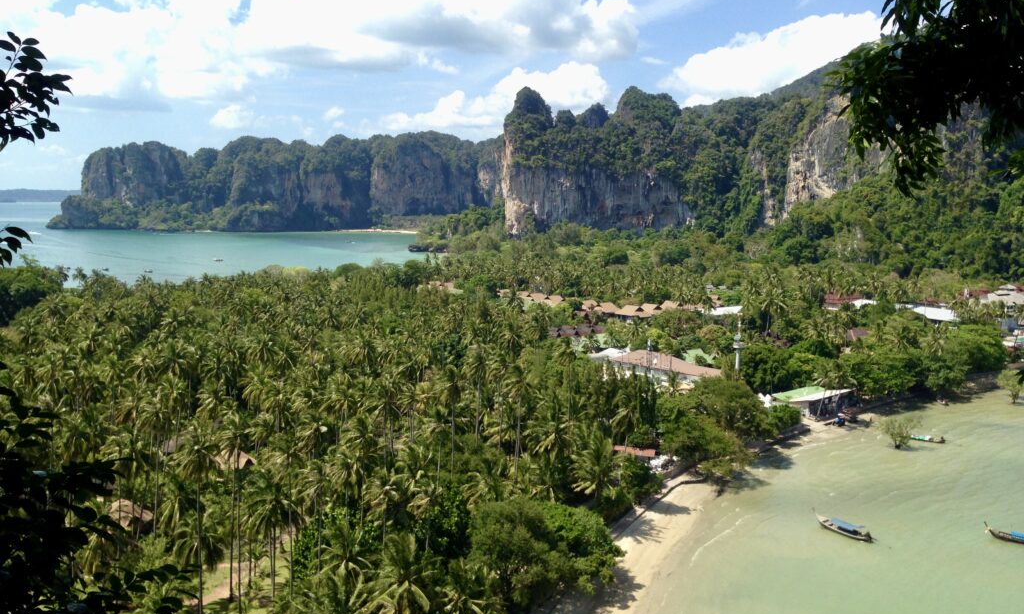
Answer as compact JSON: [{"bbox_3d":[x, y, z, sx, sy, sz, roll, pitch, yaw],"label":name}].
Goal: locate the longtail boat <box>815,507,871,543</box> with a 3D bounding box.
[{"bbox_3d":[53.996,35.737,159.771,2.000,2.600,11.300,-5,8,-35],"label":"longtail boat"}]

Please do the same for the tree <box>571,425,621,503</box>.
[{"bbox_3d":[14.587,27.261,167.706,8.500,14.110,8.500,0,7,0],"label":"tree"}]

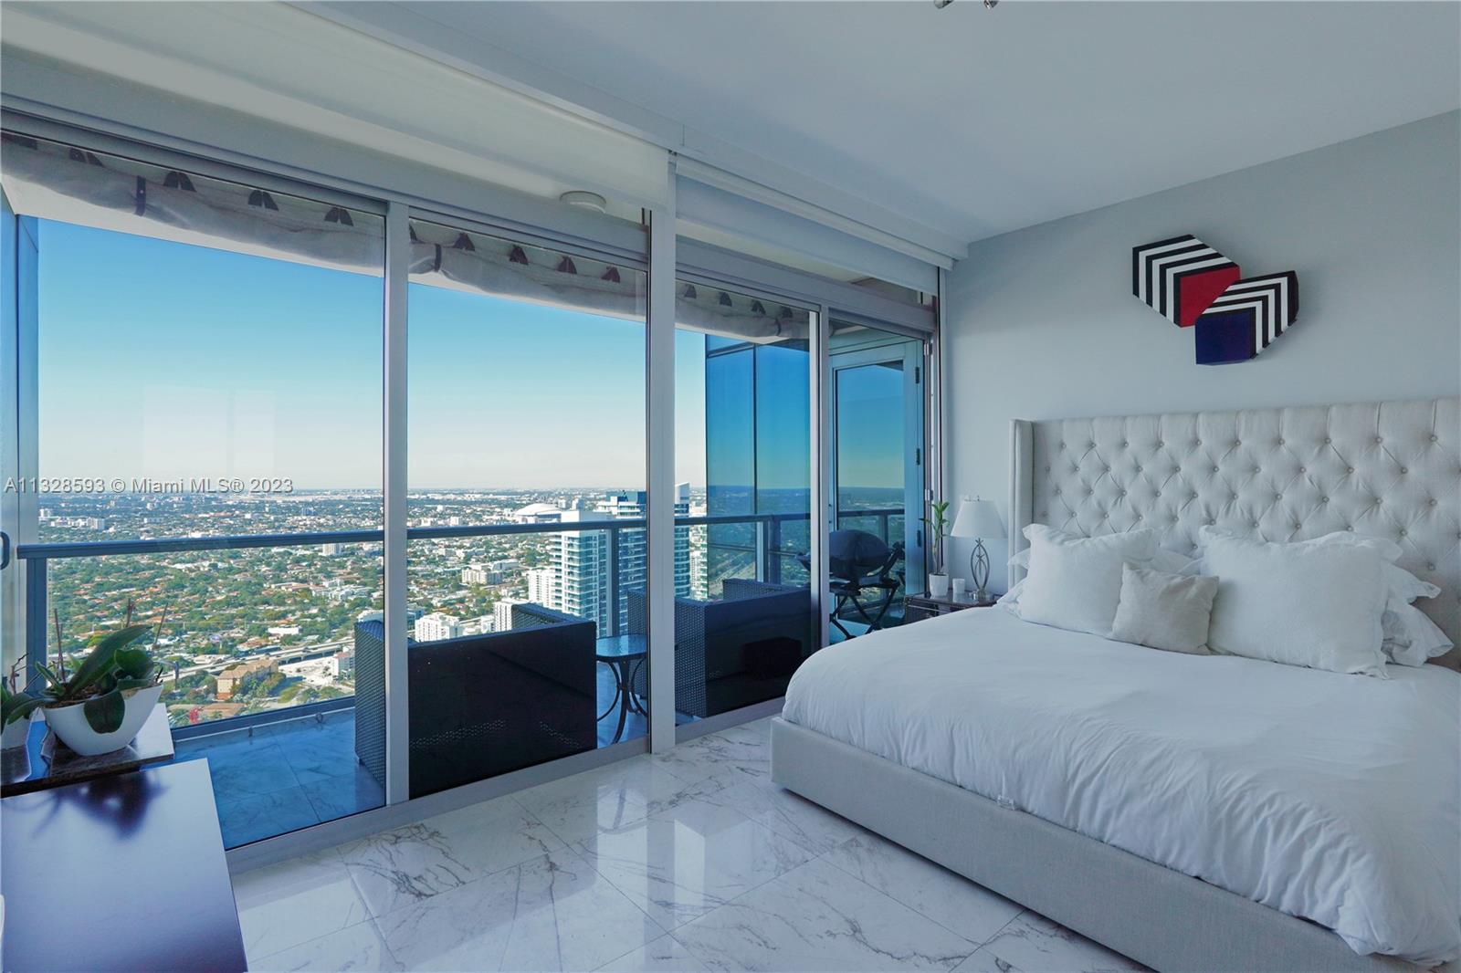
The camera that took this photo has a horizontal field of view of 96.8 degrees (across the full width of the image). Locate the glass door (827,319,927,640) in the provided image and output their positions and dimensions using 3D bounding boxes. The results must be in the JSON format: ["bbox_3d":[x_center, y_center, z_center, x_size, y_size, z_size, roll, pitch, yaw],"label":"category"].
[{"bbox_3d":[0.981,0.072,4.206,0.982,2.229,0.070,0,0,-38],"label":"glass door"}]

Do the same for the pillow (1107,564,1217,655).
[{"bbox_3d":[1.953,0.535,2.942,0.140,0.340,0.380,34,-22,-36],"label":"pillow"}]

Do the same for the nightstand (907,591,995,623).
[{"bbox_3d":[1.509,0.996,4.243,0.450,0.548,0.520,0,0,-41],"label":"nightstand"}]

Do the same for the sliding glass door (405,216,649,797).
[{"bbox_3d":[-0.814,0.078,2.803,1.066,2.209,0.070,0,0,-38],"label":"sliding glass door"}]

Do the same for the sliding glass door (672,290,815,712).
[{"bbox_3d":[0.121,0.074,3.534,1.005,2.233,0.070,0,0,-38],"label":"sliding glass door"}]

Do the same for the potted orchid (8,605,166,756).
[{"bbox_3d":[-1.533,0.437,1.550,0.250,0.325,0.200,0,0,-38],"label":"potted orchid"}]

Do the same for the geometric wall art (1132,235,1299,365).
[{"bbox_3d":[2.562,-1.005,3.470,0.060,0.720,0.724,0,0,-44],"label":"geometric wall art"}]

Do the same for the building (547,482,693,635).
[{"bbox_3d":[-49.900,57.000,303.800,24.000,118.000,67.000,0,0,40],"label":"building"}]

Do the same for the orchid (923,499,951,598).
[{"bbox_3d":[1.366,0.399,4.280,0.150,0.640,0.160,0,0,0],"label":"orchid"}]

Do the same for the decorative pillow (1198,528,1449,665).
[{"bbox_3d":[2.389,0.440,2.715,0.200,0.540,0.640,32,-20,-37],"label":"decorative pillow"}]

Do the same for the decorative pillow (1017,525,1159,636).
[{"bbox_3d":[1.821,0.440,3.314,0.190,0.540,0.610,32,-20,-37],"label":"decorative pillow"}]

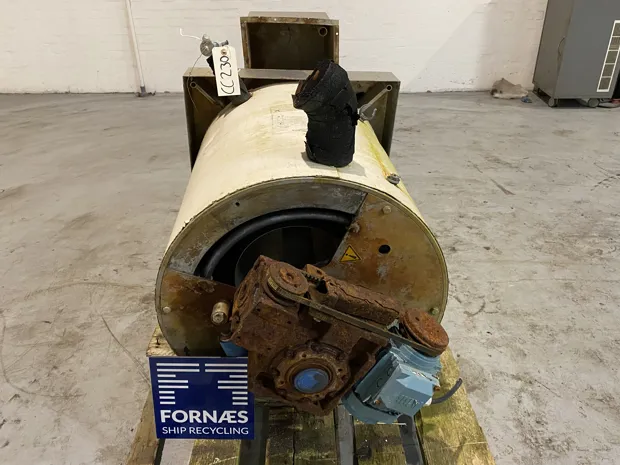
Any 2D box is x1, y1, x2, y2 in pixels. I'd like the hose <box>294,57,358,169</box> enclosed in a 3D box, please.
[{"bbox_3d":[0.029,-0.209,0.843,0.120,0.188,0.094,0,27,0],"label":"hose"}]

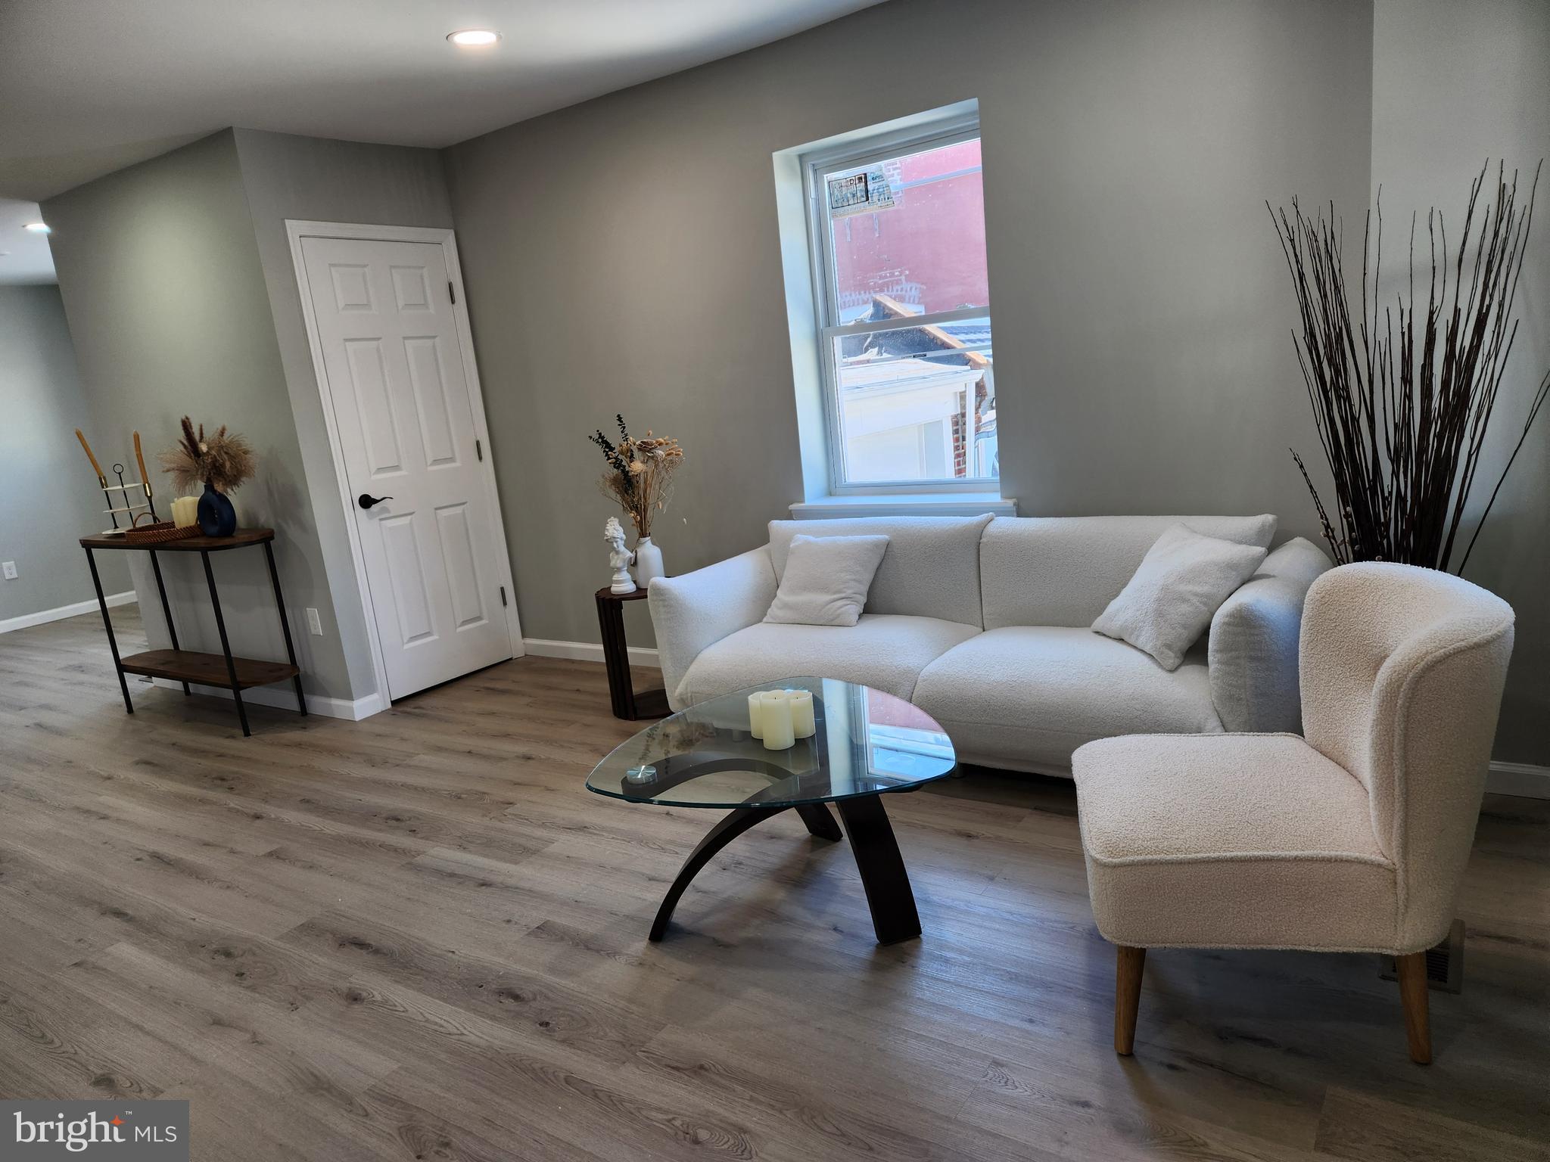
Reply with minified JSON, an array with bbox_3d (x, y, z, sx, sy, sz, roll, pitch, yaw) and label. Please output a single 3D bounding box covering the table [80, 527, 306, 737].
[{"bbox_3d":[-2.683,0.214,4.761,1.160,0.850,0.320,2,15,34],"label":"table"}]

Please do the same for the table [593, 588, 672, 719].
[{"bbox_3d":[-0.507,0.266,4.191,0.365,0.510,0.365,2,15,34],"label":"table"}]

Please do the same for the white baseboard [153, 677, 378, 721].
[{"bbox_3d":[-2.547,0.525,5.064,1.840,0.090,0.150,2,15,34],"label":"white baseboard"}]

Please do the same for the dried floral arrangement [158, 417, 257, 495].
[{"bbox_3d":[-2.399,-0.533,4.377,0.360,0.340,0.320,2,15,34],"label":"dried floral arrangement"}]

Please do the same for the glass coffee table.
[{"bbox_3d":[0.083,0.595,2.479,0.830,0.455,0.820,2,15,34],"label":"glass coffee table"}]

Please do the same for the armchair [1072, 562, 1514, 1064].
[{"bbox_3d":[0.971,0.416,2.041,0.740,0.790,0.620,-3,12,14],"label":"armchair"}]

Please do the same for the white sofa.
[{"bbox_3d":[0.609,0.204,3.364,2.270,0.730,0.820,2,15,34],"label":"white sofa"}]

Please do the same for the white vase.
[{"bbox_3d":[-0.504,-0.077,4.089,0.112,0.200,0.112,-6,12,1],"label":"white vase"}]

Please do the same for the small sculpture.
[{"bbox_3d":[-0.615,-0.112,4.067,0.110,0.300,0.100,2,15,34],"label":"small sculpture"}]

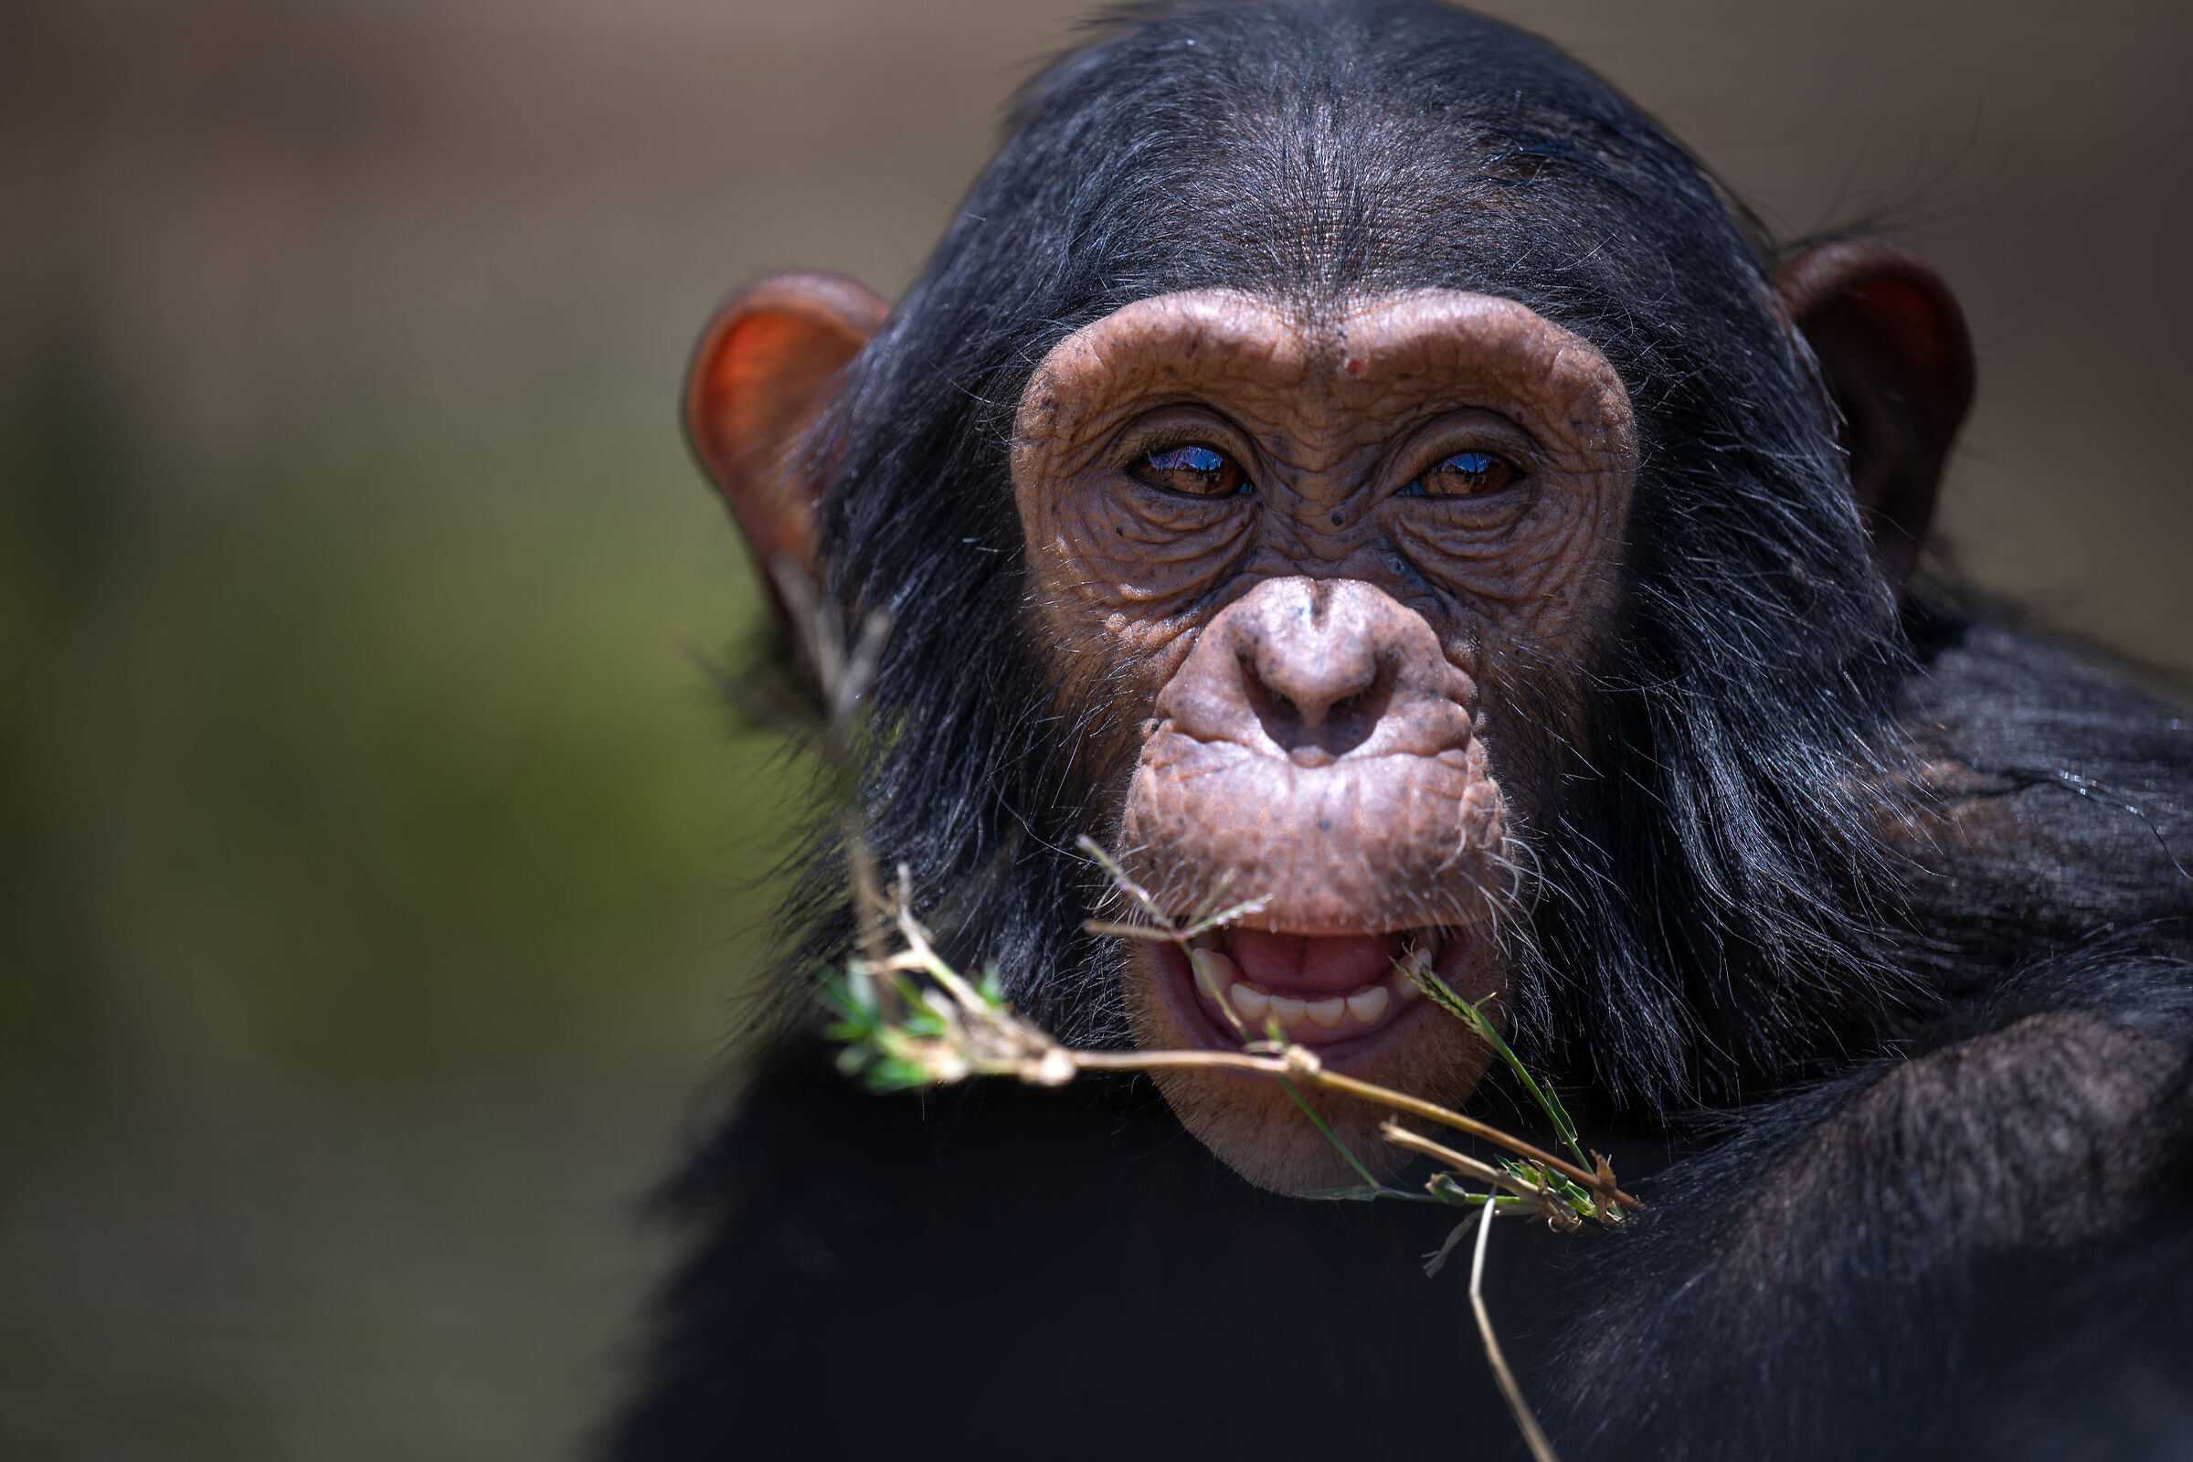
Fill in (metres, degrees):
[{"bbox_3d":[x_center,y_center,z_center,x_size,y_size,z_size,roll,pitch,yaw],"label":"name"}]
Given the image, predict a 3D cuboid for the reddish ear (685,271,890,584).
[{"bbox_3d":[-0.052,-0.048,2.080,0.042,0.060,0.027,0,0,20],"label":"reddish ear"}]

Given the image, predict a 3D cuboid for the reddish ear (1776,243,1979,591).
[{"bbox_3d":[0.132,-0.052,2.080,0.042,0.062,0.027,0,0,-18],"label":"reddish ear"}]

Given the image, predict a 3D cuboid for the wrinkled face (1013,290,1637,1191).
[{"bbox_3d":[0.037,0.002,2.000,0.104,0.149,0.090,0,0,2],"label":"wrinkled face"}]

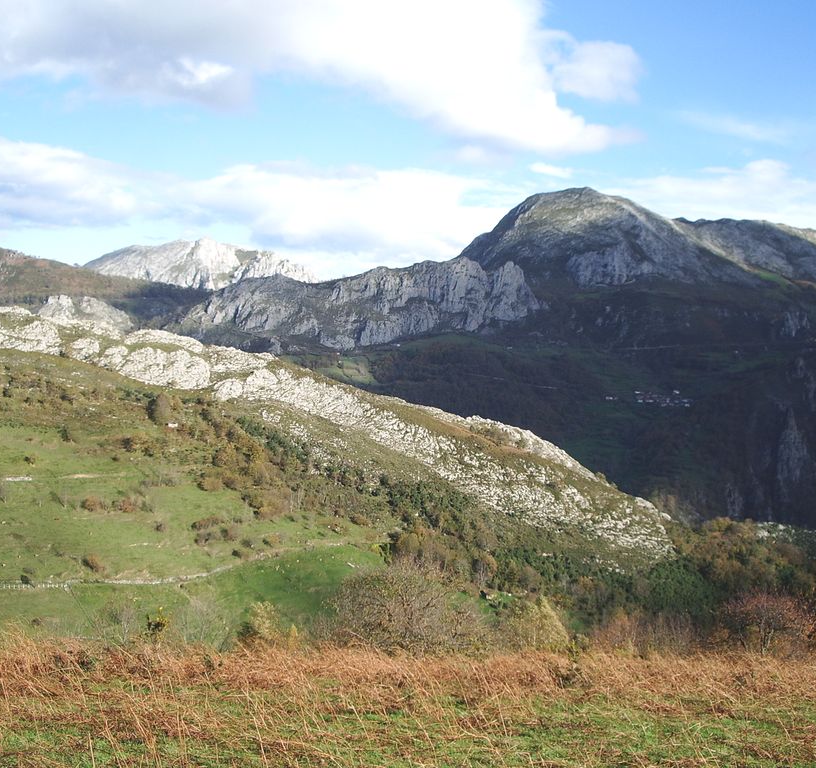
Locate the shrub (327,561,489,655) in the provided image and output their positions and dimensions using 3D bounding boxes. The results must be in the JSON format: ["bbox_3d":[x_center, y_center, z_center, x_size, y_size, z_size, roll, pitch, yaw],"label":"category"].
[{"bbox_3d":[-0.010,4.594,21.000,3.286,1.748,2.800,0,2,0],"label":"shrub"}]

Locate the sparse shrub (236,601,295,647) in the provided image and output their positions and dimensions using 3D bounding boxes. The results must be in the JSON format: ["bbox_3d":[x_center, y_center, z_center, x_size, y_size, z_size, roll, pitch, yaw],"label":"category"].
[{"bbox_3d":[-2.615,4.432,19.000,1.064,0.818,1.000,0,2,0],"label":"sparse shrub"}]

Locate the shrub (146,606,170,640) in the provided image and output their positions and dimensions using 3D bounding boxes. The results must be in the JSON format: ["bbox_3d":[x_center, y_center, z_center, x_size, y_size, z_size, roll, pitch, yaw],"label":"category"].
[{"bbox_3d":[-3.856,3.724,16.000,0.371,0.534,0.380,0,2,0],"label":"shrub"}]

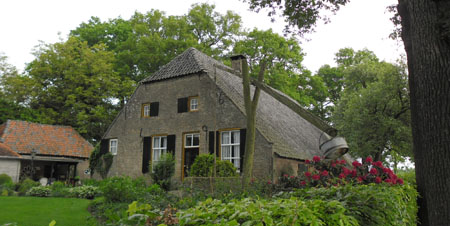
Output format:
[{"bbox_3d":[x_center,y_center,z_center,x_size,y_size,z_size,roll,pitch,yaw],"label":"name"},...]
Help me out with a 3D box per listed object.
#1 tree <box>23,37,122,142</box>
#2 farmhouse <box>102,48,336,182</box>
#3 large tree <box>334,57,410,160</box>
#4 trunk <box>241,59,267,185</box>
[{"bbox_3d":[-13.467,-0.454,30.659,8.815,13.263,8.374,0,-11,0],"label":"tree"},{"bbox_3d":[1.759,0.967,24.697,11.500,8.400,17.200,-7,-13,32],"label":"farmhouse"},{"bbox_3d":[10.917,0.490,25.414,6.195,9.970,6.195,0,-11,0],"label":"large tree"},{"bbox_3d":[0.781,0.304,9.628,0.720,3.785,0.420,0,-11,0],"label":"trunk"}]

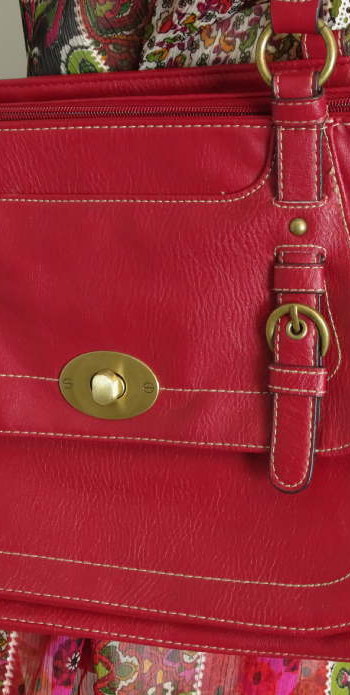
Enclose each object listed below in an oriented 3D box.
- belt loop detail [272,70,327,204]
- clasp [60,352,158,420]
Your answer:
[{"bbox_3d":[0.061,-0.102,0.695,0.025,0.065,0.014,3,11,20],"label":"belt loop detail"},{"bbox_3d":[-0.034,0.020,0.736,0.053,0.036,0.013,3,11,20],"label":"clasp"}]

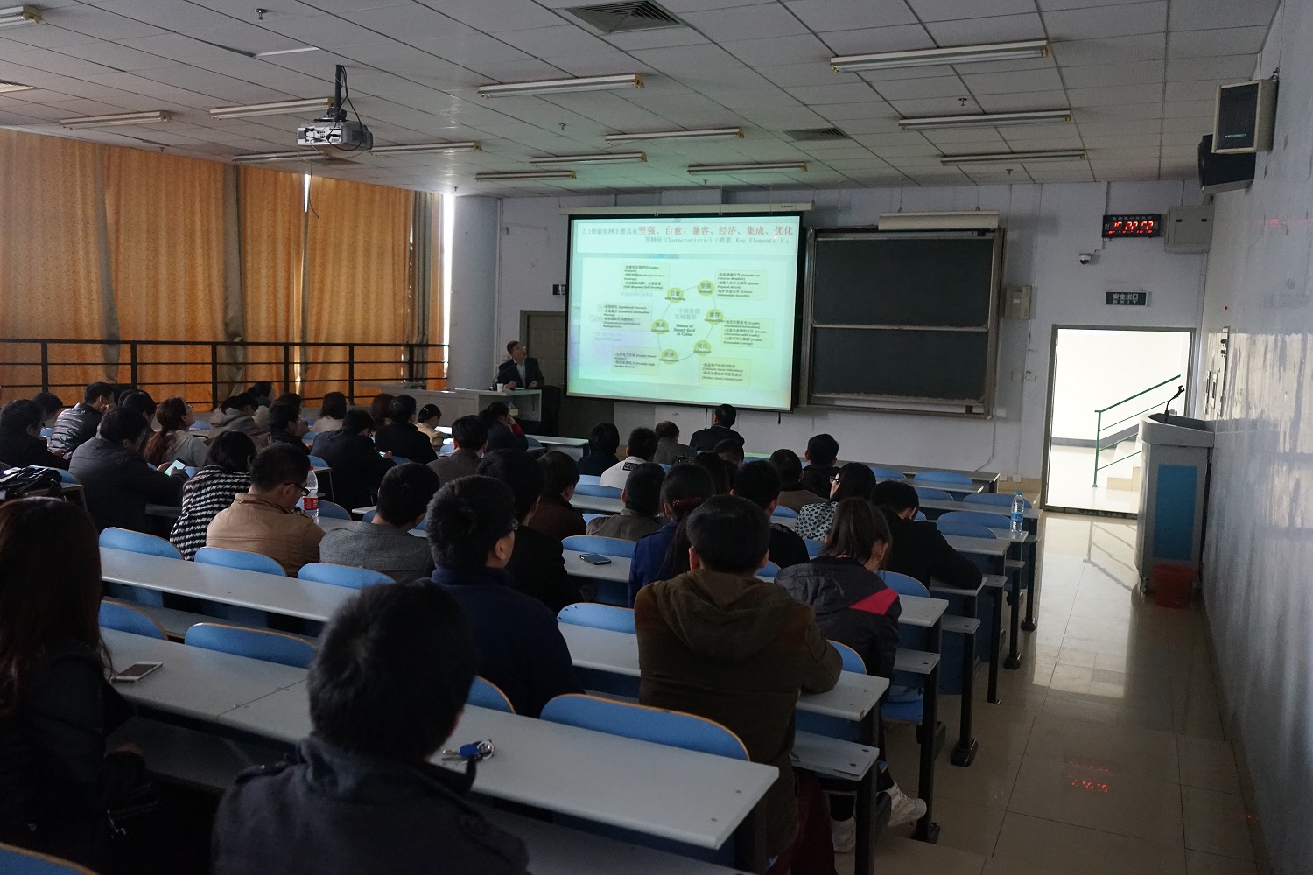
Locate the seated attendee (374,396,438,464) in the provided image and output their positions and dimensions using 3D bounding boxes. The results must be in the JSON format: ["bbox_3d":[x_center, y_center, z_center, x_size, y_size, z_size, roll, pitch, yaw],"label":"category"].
[{"bbox_3d":[-2.022,0.263,8.607,0.520,1.250,0.700,5,7,25],"label":"seated attendee"}]

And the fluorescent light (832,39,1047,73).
[{"bbox_3d":[1.655,-2.254,6.059,1.250,0.068,0.115,5,7,25],"label":"fluorescent light"}]

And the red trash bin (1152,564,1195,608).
[{"bbox_3d":[3.730,1.081,7.381,0.295,0.270,0.295,5,7,25],"label":"red trash bin"}]

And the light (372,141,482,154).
[{"bbox_3d":[-2.233,-2.789,9.899,1.260,0.068,0.115,5,7,25],"label":"light"}]

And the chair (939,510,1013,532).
[{"bbox_3d":[2.038,0.836,6.515,0.460,0.780,0.420,5,7,25],"label":"chair"}]

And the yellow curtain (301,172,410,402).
[{"bbox_3d":[-3.758,-1.802,12.901,0.160,2.778,1.438,8,9,44],"label":"yellow curtain"}]

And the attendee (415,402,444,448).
[{"bbox_3d":[-2.096,0.260,9.394,0.480,1.110,0.700,6,8,37],"label":"attendee"}]

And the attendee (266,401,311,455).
[{"bbox_3d":[-2.900,0.264,8.161,0.500,1.200,0.700,5,7,25],"label":"attendee"}]

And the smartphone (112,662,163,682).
[{"bbox_3d":[-1.162,0.527,2.286,0.059,0.009,0.114,2,6,0],"label":"smartphone"}]

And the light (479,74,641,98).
[{"bbox_3d":[-0.697,-2.453,7.163,1.240,0.068,0.110,5,7,25],"label":"light"}]

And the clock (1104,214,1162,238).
[{"bbox_3d":[4.886,-2.171,10.503,0.540,0.225,0.060,5,7,25],"label":"clock"}]

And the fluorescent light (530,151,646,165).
[{"bbox_3d":[-0.685,-2.769,10.156,1.250,0.068,0.115,5,7,25],"label":"fluorescent light"}]

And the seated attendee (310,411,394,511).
[{"bbox_3d":[-2.268,0.385,7.628,0.570,1.180,0.740,5,7,30],"label":"seated attendee"}]

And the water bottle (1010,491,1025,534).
[{"bbox_3d":[2.131,0.439,6.013,0.066,0.232,0.066,5,7,25],"label":"water bottle"}]

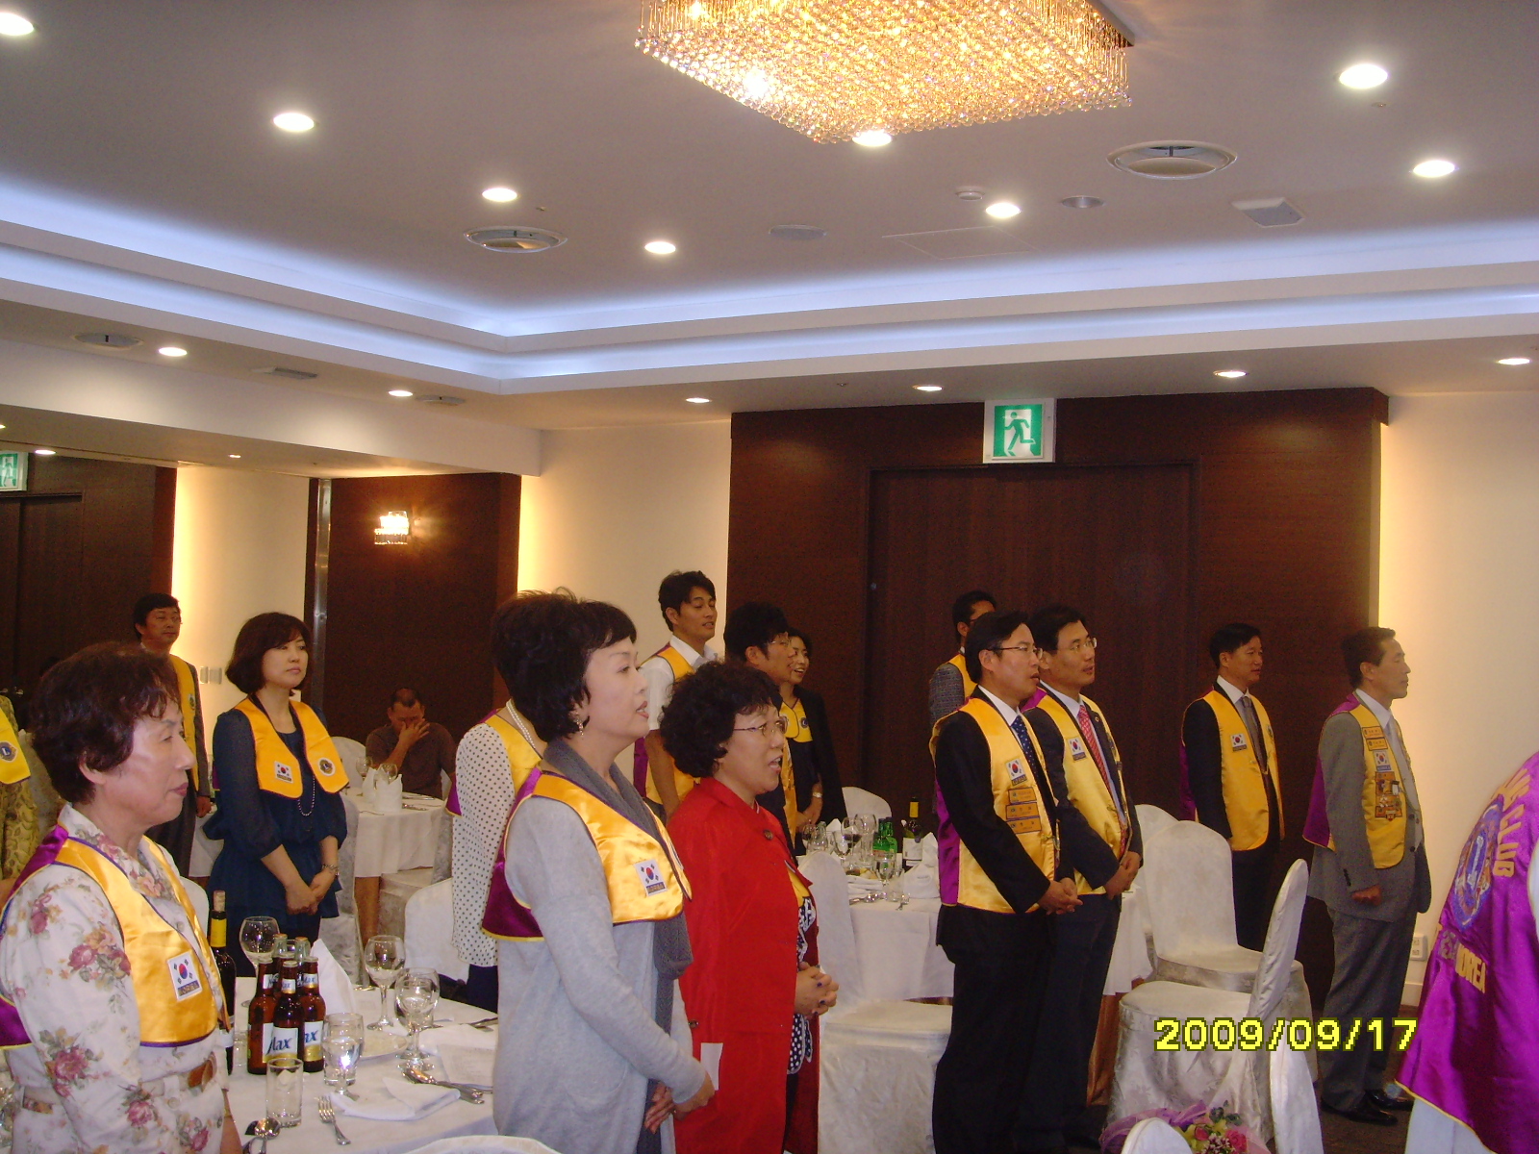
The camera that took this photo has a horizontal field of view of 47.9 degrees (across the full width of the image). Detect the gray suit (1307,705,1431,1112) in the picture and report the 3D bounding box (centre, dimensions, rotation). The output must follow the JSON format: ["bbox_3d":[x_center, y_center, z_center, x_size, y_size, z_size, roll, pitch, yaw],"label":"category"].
[{"bbox_3d":[2.120,1.151,6.120,0.380,1.420,0.510,1,-2,36],"label":"gray suit"}]

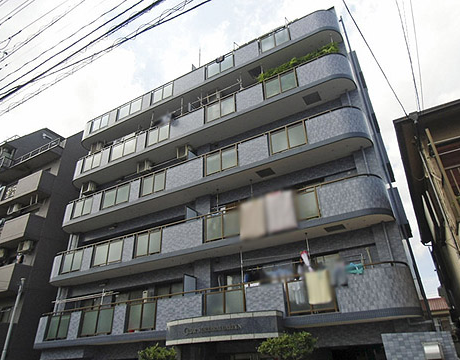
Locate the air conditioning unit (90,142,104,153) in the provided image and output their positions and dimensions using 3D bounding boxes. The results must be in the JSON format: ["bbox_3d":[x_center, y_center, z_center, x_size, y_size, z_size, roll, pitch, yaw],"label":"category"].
[{"bbox_3d":[-8.035,-1.945,20.032,0.700,0.580,0.320,-17,-33,25],"label":"air conditioning unit"}]

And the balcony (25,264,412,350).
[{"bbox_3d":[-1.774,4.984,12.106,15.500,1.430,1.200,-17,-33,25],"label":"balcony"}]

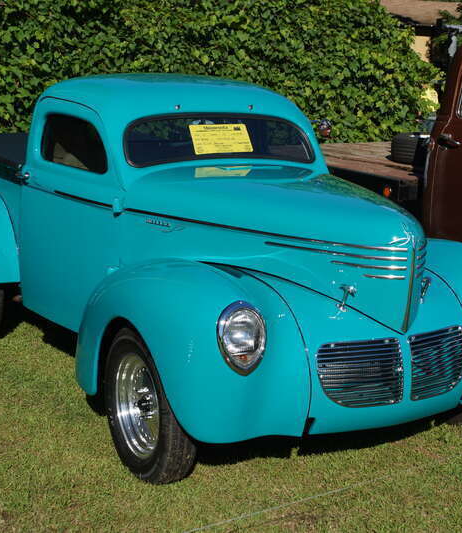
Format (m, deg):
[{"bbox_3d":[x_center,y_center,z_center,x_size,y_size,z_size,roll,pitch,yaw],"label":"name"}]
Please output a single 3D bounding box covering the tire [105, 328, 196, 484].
[{"bbox_3d":[-0.307,0.549,3.949,0.175,0.630,0.630,-5,12,-28],"label":"tire"}]

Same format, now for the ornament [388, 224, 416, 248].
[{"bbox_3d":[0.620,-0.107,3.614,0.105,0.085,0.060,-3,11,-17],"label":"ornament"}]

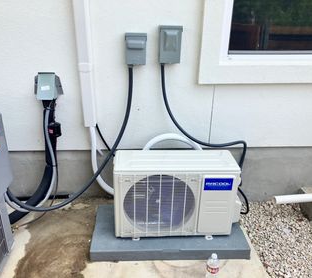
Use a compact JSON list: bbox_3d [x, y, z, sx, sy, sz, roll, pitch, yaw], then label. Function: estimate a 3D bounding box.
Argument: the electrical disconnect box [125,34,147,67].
[{"bbox_3d":[-0.119,-0.543,1.815,0.121,0.174,0.085,-1,25,-4],"label":"electrical disconnect box"}]

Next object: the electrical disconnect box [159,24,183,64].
[{"bbox_3d":[0.087,-0.572,1.819,0.137,0.211,0.085,-1,25,-4],"label":"electrical disconnect box"}]

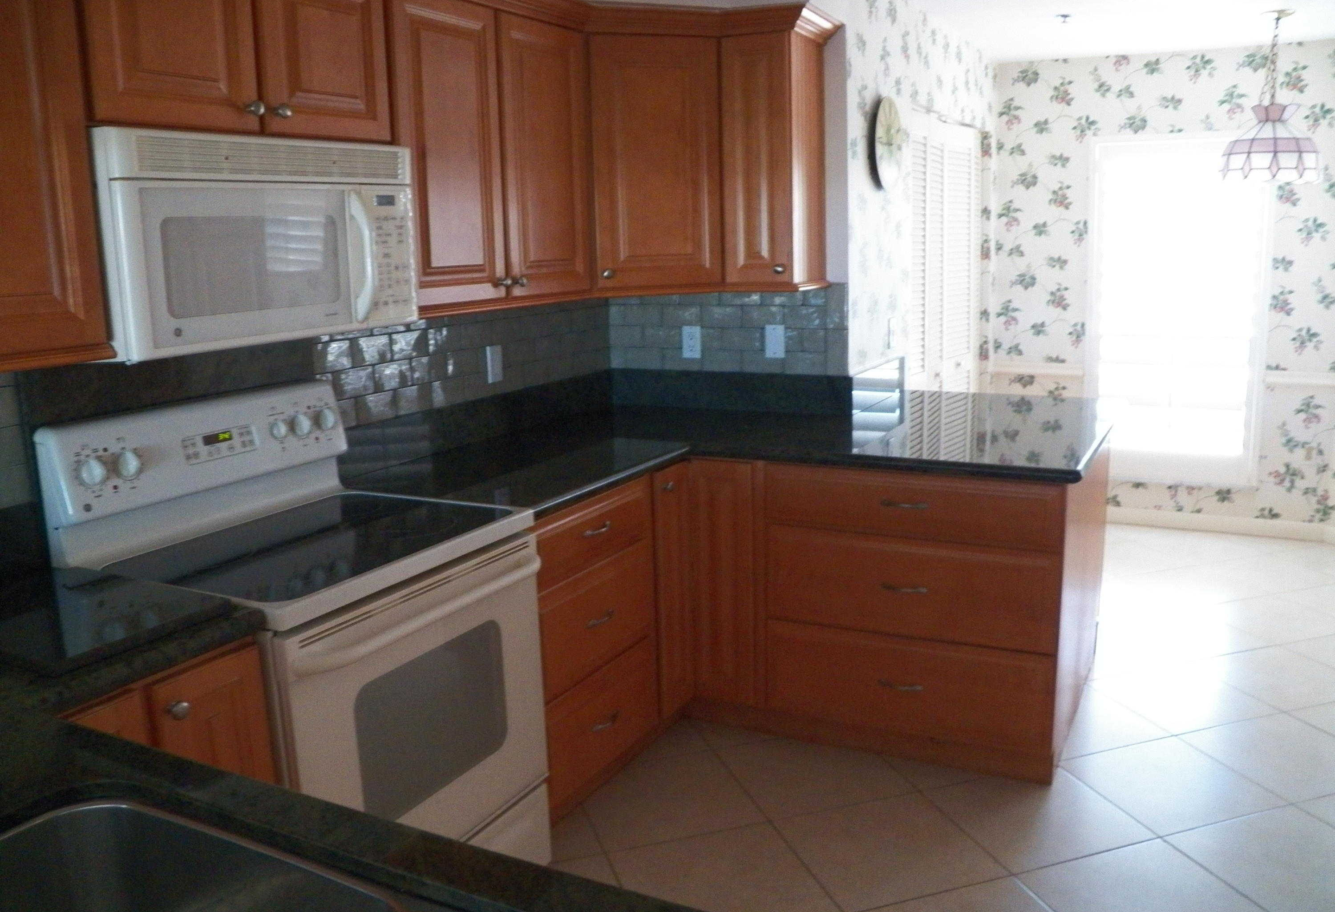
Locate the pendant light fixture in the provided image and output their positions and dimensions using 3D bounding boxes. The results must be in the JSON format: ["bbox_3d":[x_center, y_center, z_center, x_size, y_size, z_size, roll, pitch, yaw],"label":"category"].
[{"bbox_3d":[2.417,-1.426,4.305,0.396,0.649,0.396,4,13,27],"label":"pendant light fixture"}]

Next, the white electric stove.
[{"bbox_3d":[-0.744,0.492,2.390,0.675,1.205,0.765,4,13,27],"label":"white electric stove"}]

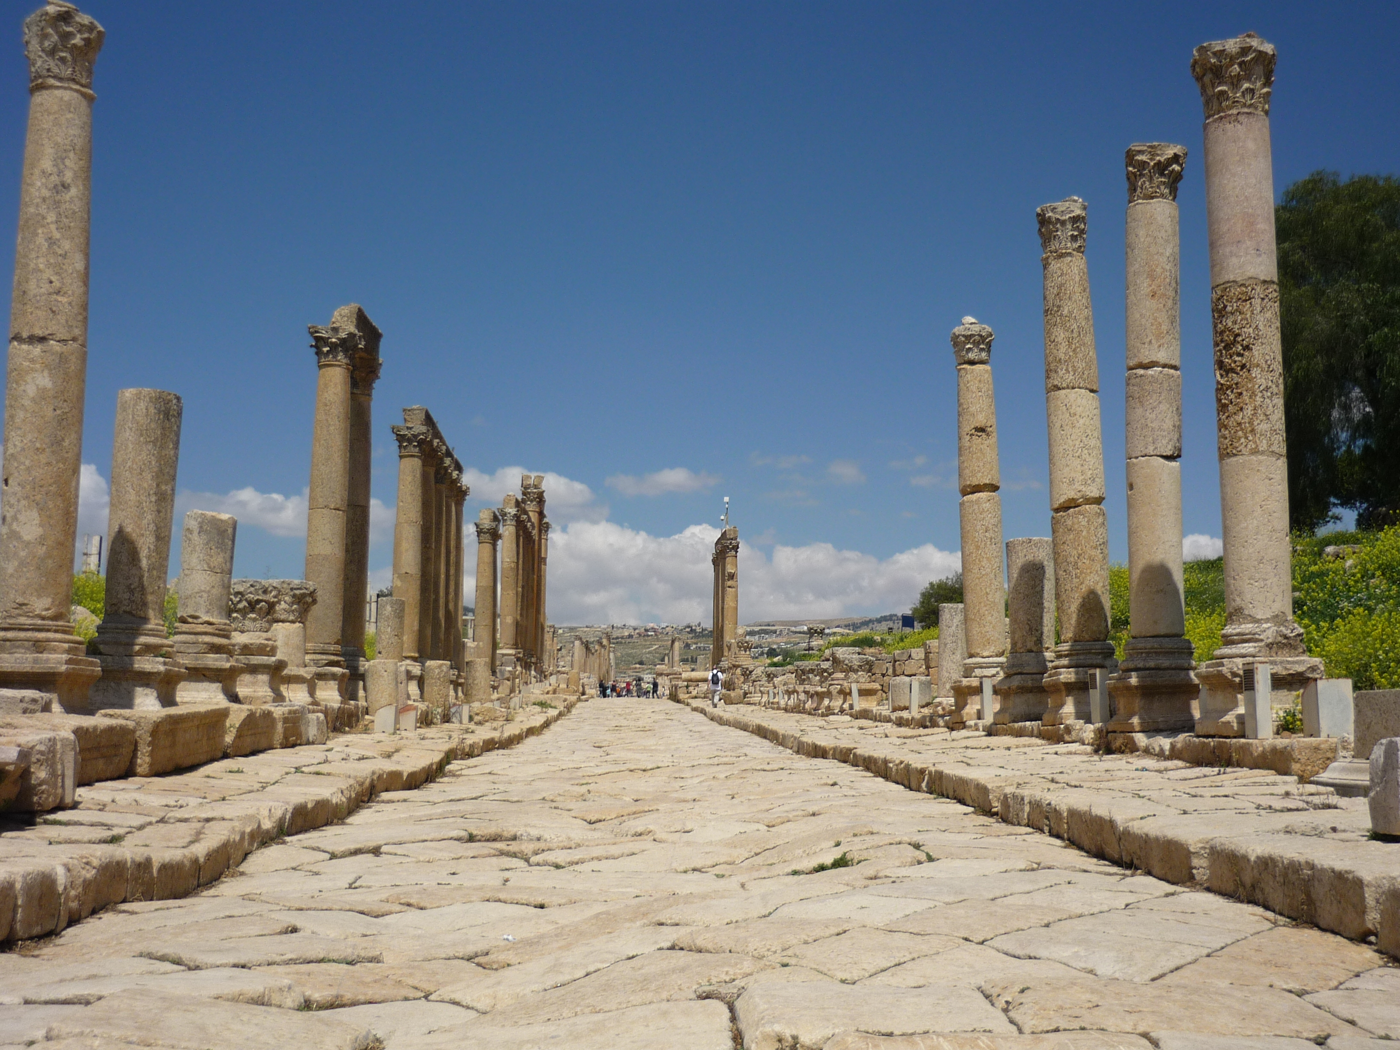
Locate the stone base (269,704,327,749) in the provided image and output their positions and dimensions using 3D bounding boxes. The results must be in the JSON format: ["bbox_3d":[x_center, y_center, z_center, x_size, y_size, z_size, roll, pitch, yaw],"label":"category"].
[{"bbox_3d":[-6.250,3.142,23.934,0.850,0.591,1.300,1,-7,-3],"label":"stone base"}]

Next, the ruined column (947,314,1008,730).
[{"bbox_3d":[5.815,-0.101,31.512,1.000,8.252,1.000,1,-7,-3],"label":"ruined column"}]

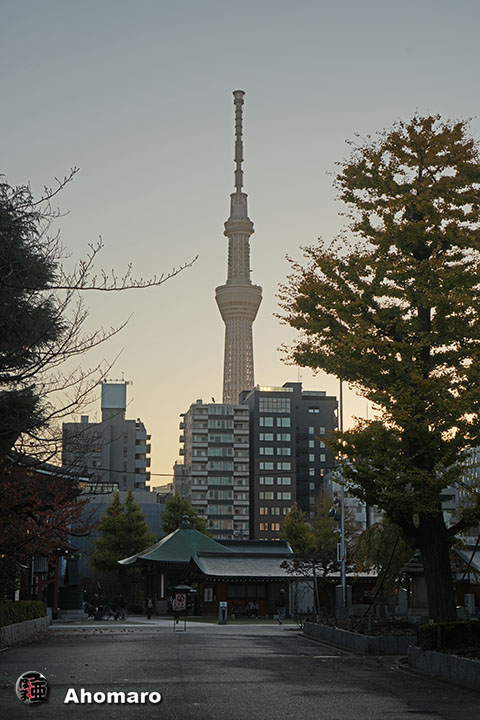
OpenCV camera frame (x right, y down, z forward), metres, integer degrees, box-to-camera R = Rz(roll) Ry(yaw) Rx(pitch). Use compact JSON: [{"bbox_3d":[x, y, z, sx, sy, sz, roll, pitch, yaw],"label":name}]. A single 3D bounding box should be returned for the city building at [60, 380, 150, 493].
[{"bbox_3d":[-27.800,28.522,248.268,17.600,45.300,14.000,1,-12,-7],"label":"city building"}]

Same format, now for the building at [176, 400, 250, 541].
[{"bbox_3d":[-5.600,30.761,250.264,13.000,41.700,14.000,2,-12,-9],"label":"building"}]

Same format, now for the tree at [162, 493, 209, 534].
[{"bbox_3d":[-5.100,18.457,113.594,5.600,11.700,5.600,0,-11,0],"label":"tree"}]

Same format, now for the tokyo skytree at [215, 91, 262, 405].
[{"bbox_3d":[-0.600,-30.237,1436.425,68.000,634.000,68.000,0,-11,0],"label":"tokyo skytree"}]

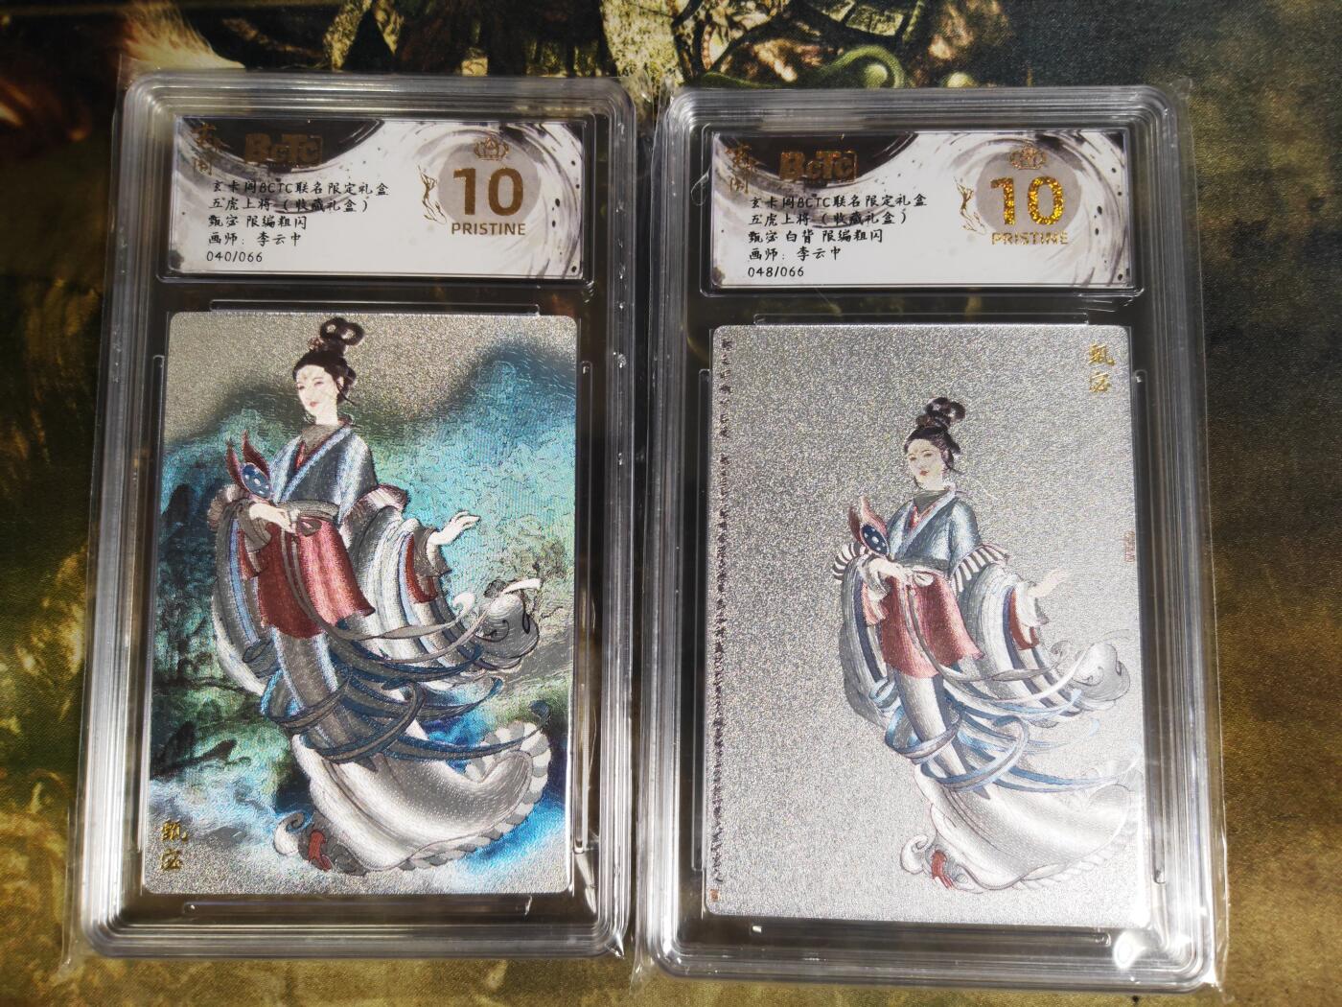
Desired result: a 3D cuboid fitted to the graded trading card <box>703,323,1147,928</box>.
[{"bbox_3d":[0.037,0.016,0.156,0.063,0.001,0.088,1,84,3],"label":"graded trading card"}]

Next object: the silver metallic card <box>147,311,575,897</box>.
[{"bbox_3d":[-0.046,0.014,0.160,0.063,0.001,0.088,0,85,-1],"label":"silver metallic card"}]

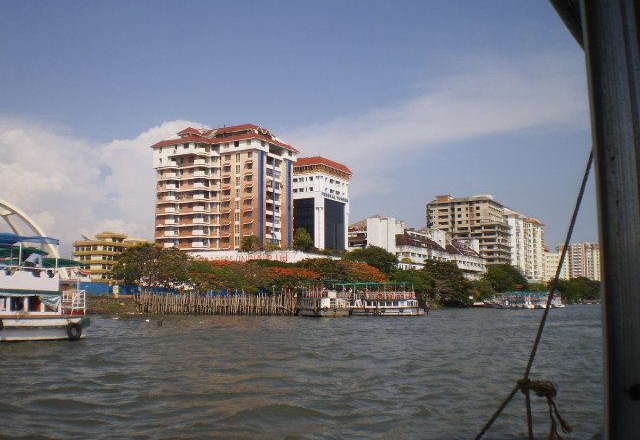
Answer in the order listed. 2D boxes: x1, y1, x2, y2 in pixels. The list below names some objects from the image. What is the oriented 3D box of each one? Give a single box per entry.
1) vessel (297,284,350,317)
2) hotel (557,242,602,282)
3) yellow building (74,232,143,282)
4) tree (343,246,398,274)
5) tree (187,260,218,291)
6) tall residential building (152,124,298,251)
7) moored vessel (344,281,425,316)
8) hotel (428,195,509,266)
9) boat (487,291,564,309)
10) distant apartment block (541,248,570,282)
[{"bbox_3d":[0.512,11.643,97.306,7.900,4.600,3.900,0,-7,-3],"label":"vessel"},{"bbox_3d":[247.692,51.065,638.507,41.000,54.890,20.000,-3,-7,20],"label":"hotel"},{"bbox_3d":[-71.238,16.607,227.661,25.000,24.030,18.000,2,-7,-14],"label":"yellow building"},{"bbox_3d":[10.394,11.586,137.608,11.500,12.250,10.500,0,-7,0],"label":"tree"},{"bbox_3d":[-20.678,11.244,117.502,5.900,8.070,5.600,0,-7,0],"label":"tree"},{"bbox_3d":[-25.300,-1.524,181.010,30.000,48.760,24.000,-4,-8,30],"label":"tall residential building"},{"bbox_3d":[9.819,11.672,98.310,11.800,4.780,3.800,0,-7,2],"label":"moored vessel"},{"bbox_3d":[75.000,14.534,336.710,35.000,54.500,24.000,-4,-8,30],"label":"hotel"},{"bbox_3d":[60.684,23.446,196.607,21.000,5.150,5.000,1,-7,-9],"label":"boat"},{"bbox_3d":[153.883,37.310,438.706,15.000,33.920,15.000,-4,-8,30],"label":"distant apartment block"}]

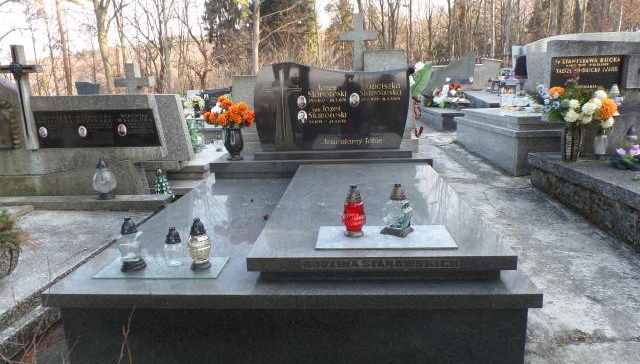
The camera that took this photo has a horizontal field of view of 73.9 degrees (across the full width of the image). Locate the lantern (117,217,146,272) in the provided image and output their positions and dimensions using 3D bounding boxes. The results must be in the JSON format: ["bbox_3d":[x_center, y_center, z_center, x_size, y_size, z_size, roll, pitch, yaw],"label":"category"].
[{"bbox_3d":[-0.889,0.281,1.994,0.109,0.228,0.106,-8,13,-28],"label":"lantern"}]

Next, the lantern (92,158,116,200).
[{"bbox_3d":[-1.587,-0.021,3.088,0.170,0.298,0.170,-1,13,4],"label":"lantern"}]

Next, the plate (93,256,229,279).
[{"bbox_3d":[-0.756,0.414,2.059,0.590,0.008,0.240,-1,13,4],"label":"plate"}]

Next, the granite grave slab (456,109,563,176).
[{"bbox_3d":[2.487,-0.555,5.074,1.100,0.540,2.400,-1,11,5],"label":"granite grave slab"}]

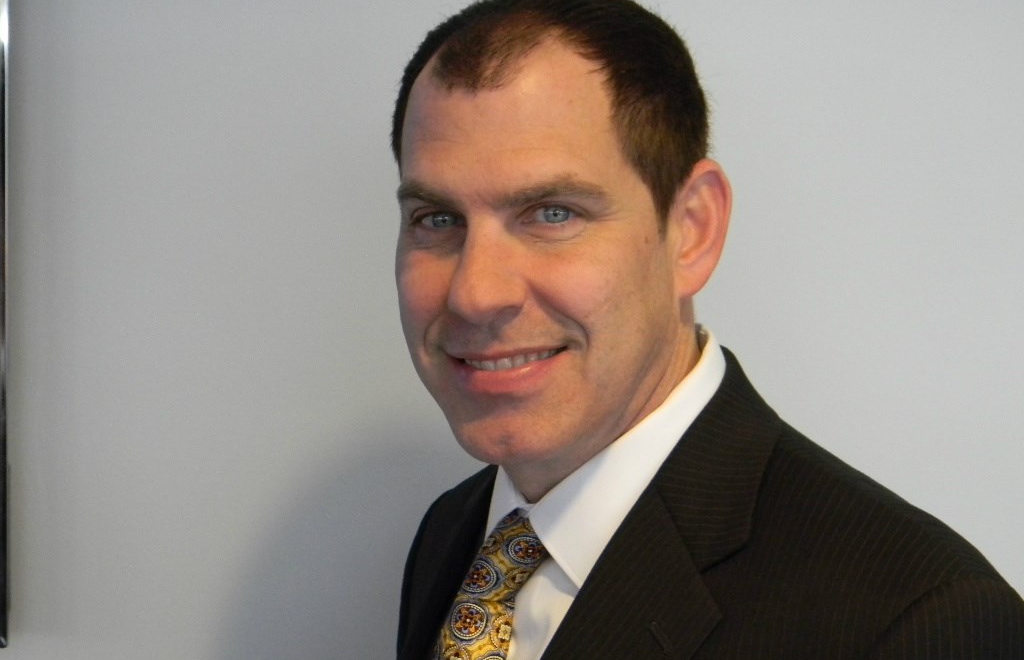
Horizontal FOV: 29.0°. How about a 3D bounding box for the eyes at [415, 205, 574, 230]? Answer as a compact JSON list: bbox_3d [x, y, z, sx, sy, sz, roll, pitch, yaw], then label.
[{"bbox_3d":[-0.009,-0.055,0.967,0.081,0.013,0.018,0,0,21],"label":"eyes"}]

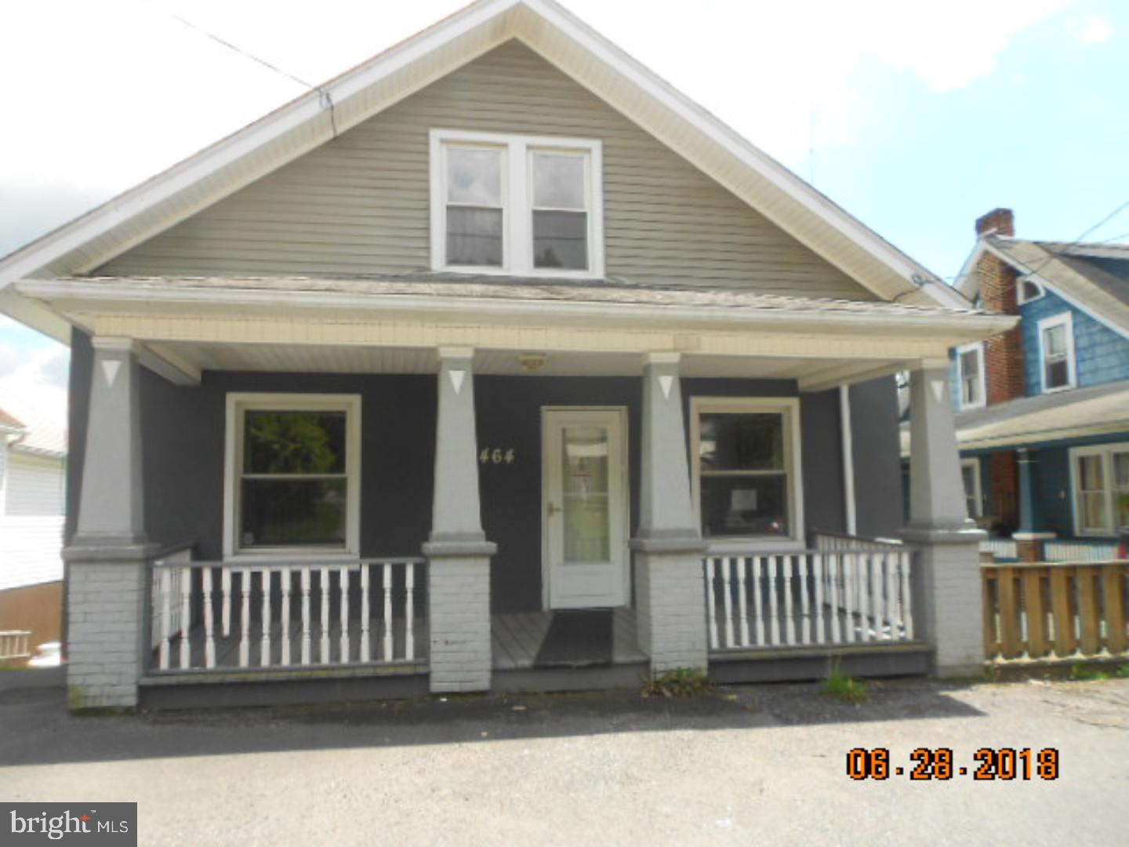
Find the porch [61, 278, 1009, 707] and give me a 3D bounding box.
[{"bbox_3d":[-0.171,0.328,7.301,7.200,3.348,2.729,0,-5,-11],"label":"porch"}]

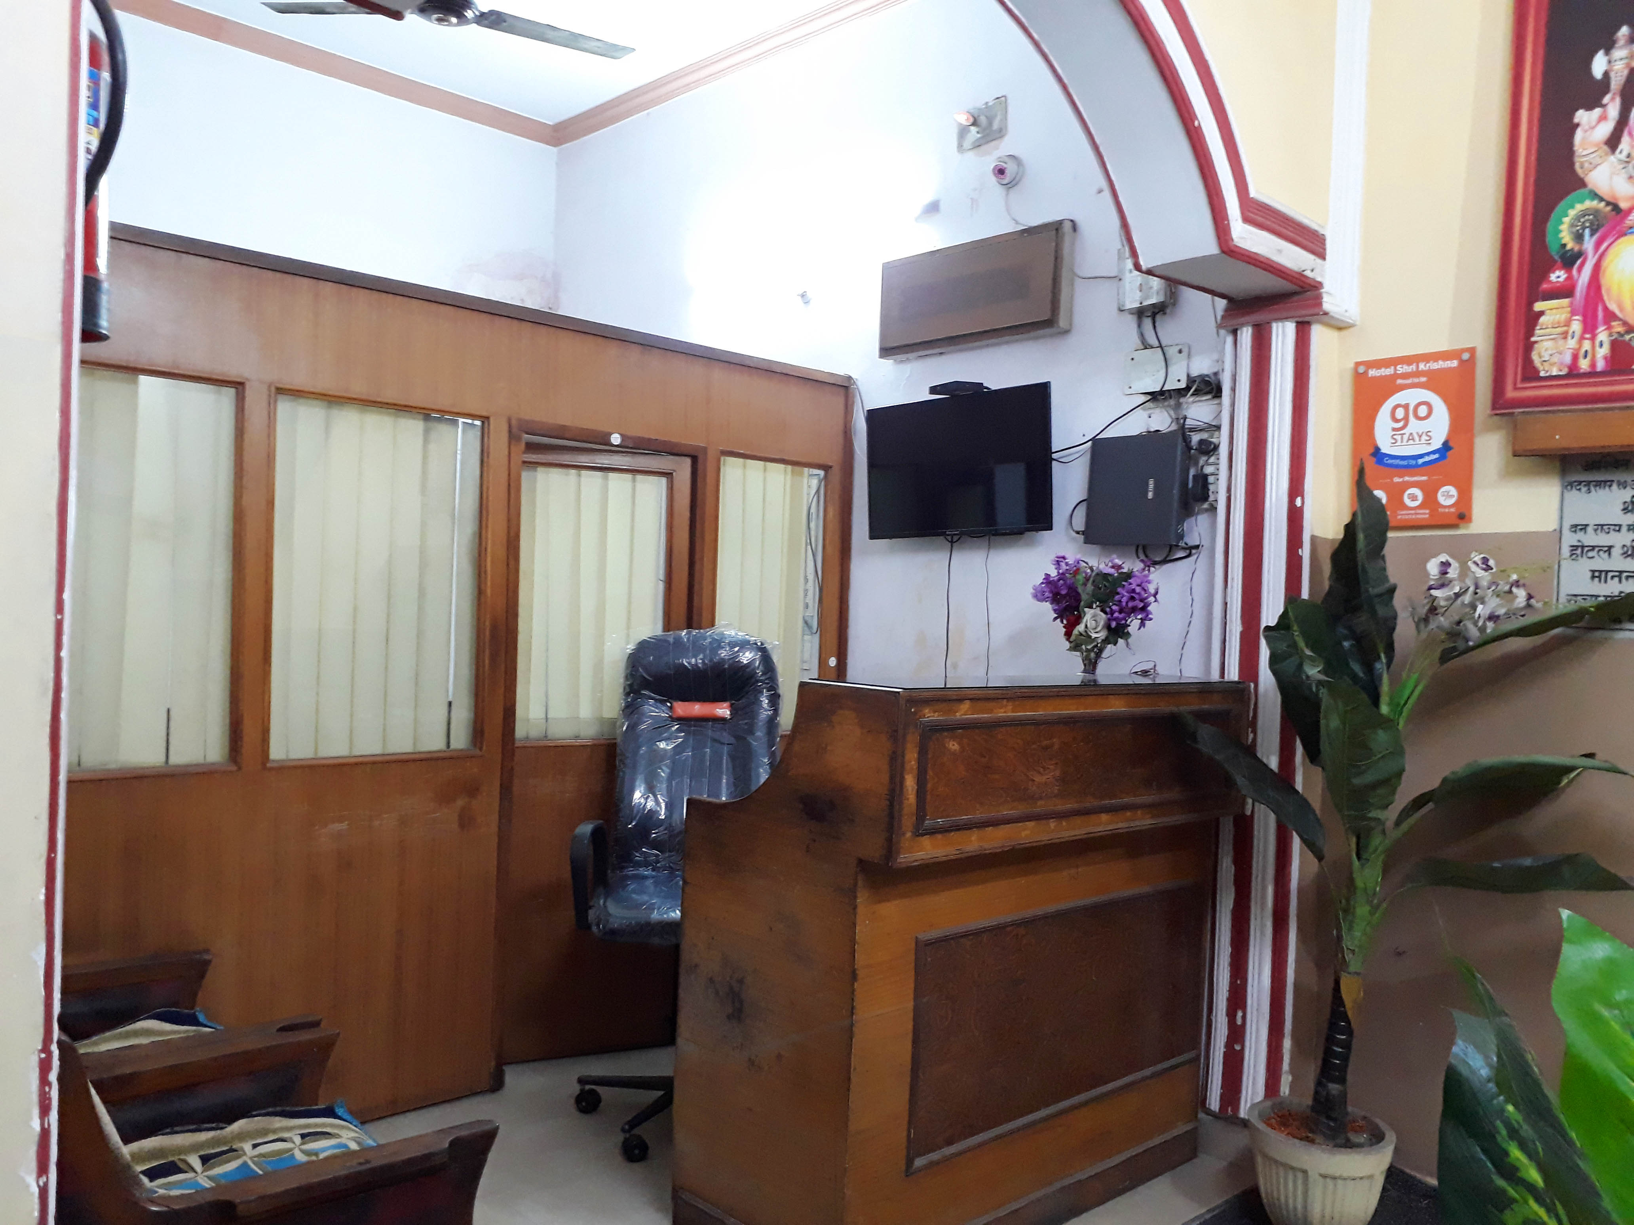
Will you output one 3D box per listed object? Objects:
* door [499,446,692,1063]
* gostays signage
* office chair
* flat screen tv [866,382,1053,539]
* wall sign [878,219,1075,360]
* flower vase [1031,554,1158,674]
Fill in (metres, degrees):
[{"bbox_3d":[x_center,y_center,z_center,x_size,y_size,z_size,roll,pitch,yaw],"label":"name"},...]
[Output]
[{"bbox_3d":[-0.699,0.413,3.745,0.623,1.781,0.040,2,1,-25],"label":"door"},{"bbox_3d":[1.452,-0.418,3.109,0.012,0.414,0.285,1,1,-45],"label":"gostays signage"},{"bbox_3d":[-0.318,0.691,3.337,0.610,1.260,0.660,2,1,1],"label":"office chair"},{"bbox_3d":[0.447,-0.454,3.973,0.070,0.428,0.725,-2,1,-45],"label":"flat screen tv"},{"bbox_3d":[0.478,-0.981,3.944,0.060,0.311,0.699,1,1,-45],"label":"wall sign"},{"bbox_3d":[0.646,0.004,2.964,0.285,0.275,0.250,2,1,11],"label":"flower vase"}]

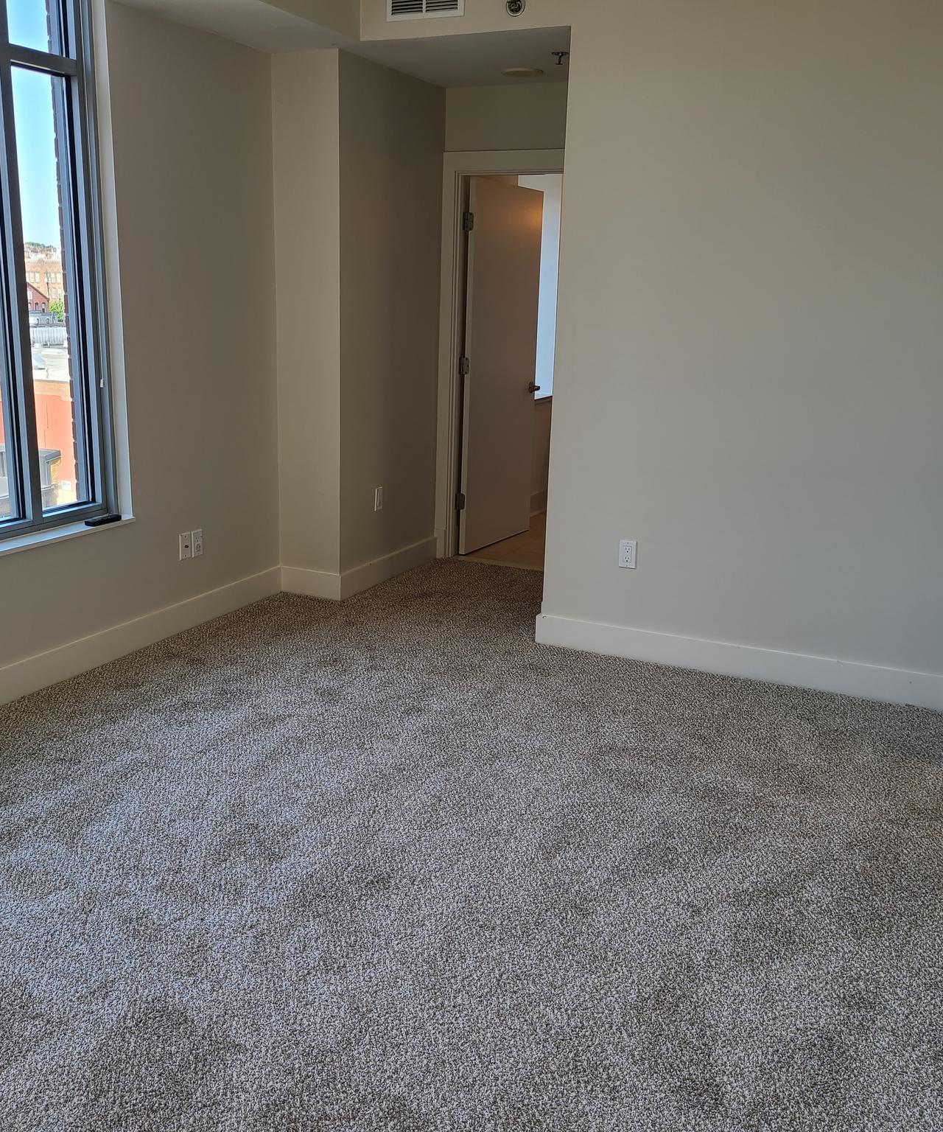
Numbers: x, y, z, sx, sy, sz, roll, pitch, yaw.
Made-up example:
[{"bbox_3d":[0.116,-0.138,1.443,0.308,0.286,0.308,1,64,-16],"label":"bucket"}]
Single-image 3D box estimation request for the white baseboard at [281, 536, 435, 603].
[{"bbox_3d":[-0.576,-0.018,5.974,0.340,0.132,0.990,8,15,24],"label":"white baseboard"}]

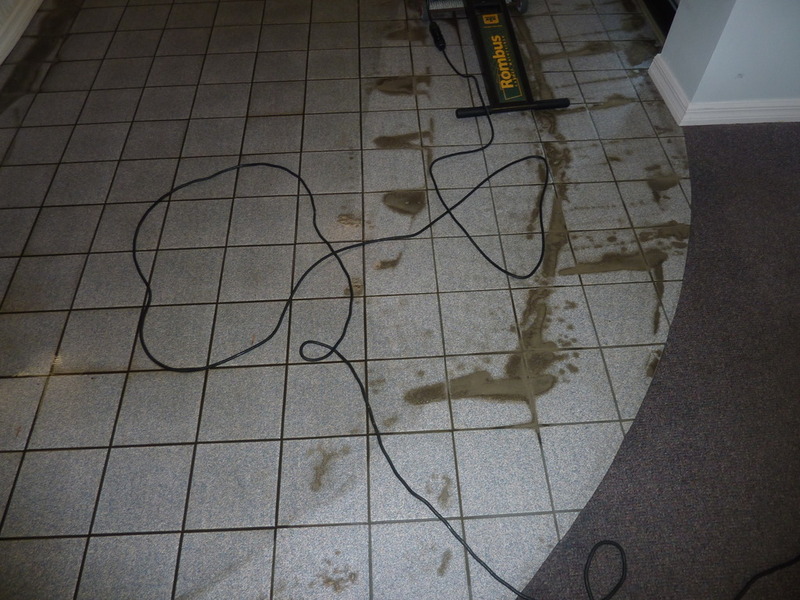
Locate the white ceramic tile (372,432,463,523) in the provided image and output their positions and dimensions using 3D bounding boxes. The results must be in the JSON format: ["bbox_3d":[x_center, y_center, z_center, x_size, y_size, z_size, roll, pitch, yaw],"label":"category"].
[{"bbox_3d":[0.030,0.406,1.341,0.200,0.009,0.200,-3,55,-1],"label":"white ceramic tile"}]

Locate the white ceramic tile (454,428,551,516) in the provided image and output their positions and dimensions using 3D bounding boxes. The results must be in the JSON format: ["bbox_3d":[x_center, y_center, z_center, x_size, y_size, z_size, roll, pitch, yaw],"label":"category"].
[{"bbox_3d":[0.236,0.396,1.344,0.200,0.009,0.200,-3,55,-1],"label":"white ceramic tile"}]

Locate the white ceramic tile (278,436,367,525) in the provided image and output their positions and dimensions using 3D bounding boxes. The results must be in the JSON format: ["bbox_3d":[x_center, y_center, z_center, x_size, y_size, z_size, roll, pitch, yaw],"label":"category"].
[{"bbox_3d":[-0.176,0.417,1.338,0.200,0.009,0.200,-3,55,-1],"label":"white ceramic tile"}]

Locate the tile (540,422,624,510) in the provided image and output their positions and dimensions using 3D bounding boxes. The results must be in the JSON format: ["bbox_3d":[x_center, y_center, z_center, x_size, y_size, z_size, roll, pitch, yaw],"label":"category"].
[{"bbox_3d":[0.441,0.385,1.347,0.200,0.009,0.200,-3,55,-1],"label":"tile"}]

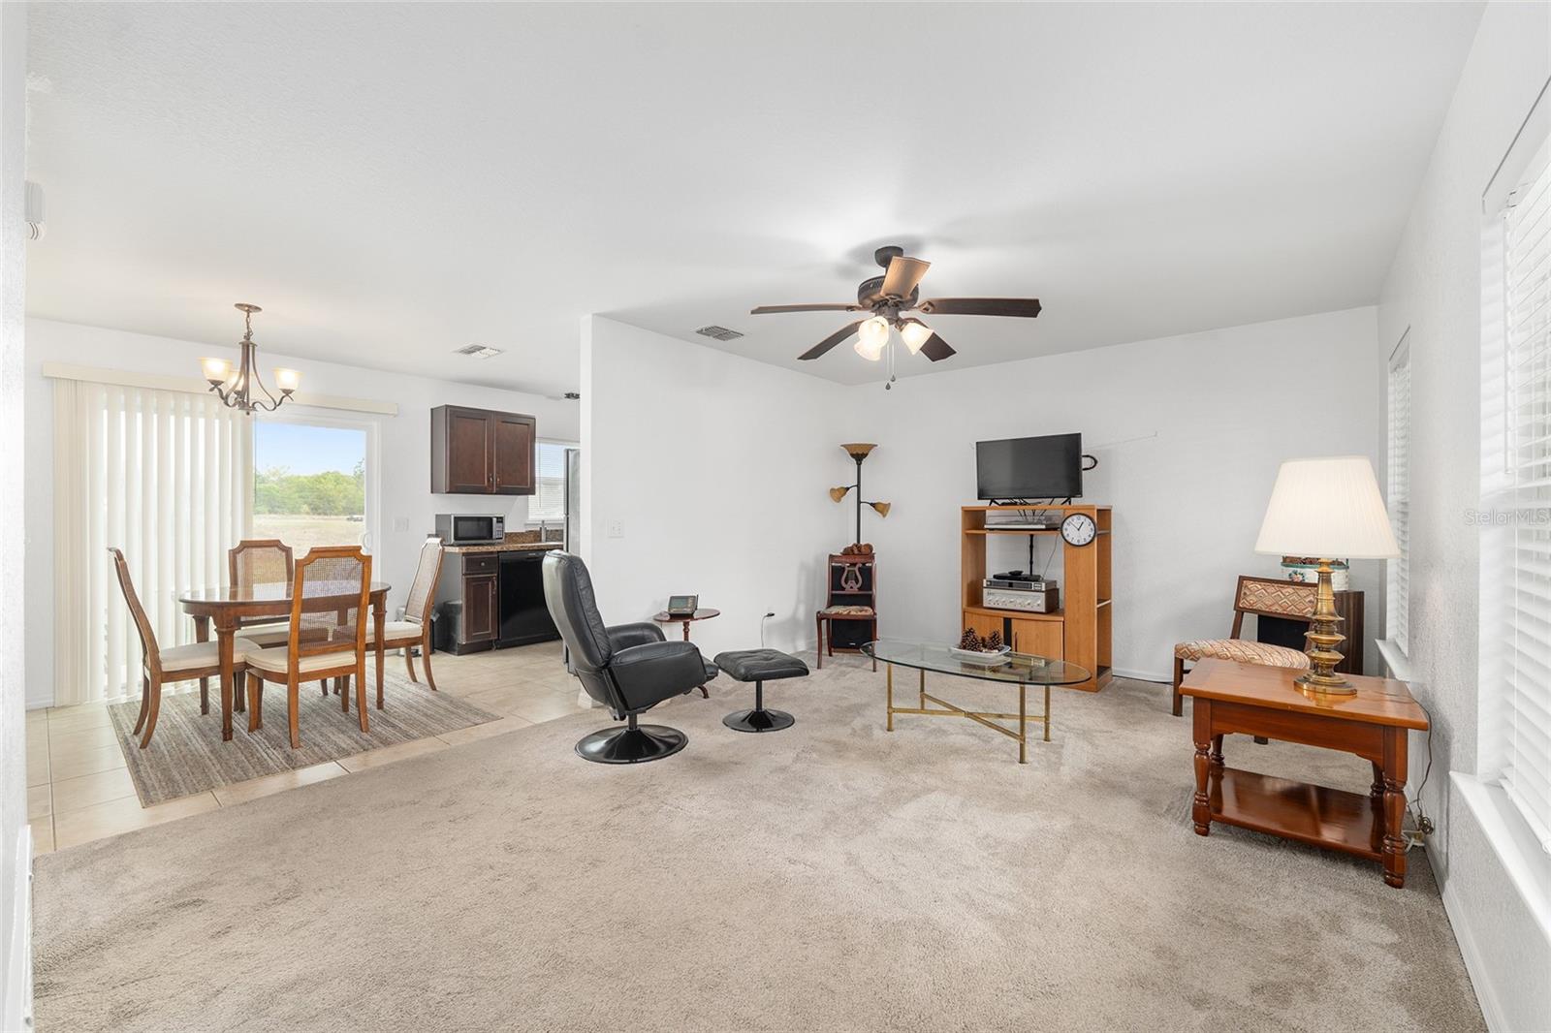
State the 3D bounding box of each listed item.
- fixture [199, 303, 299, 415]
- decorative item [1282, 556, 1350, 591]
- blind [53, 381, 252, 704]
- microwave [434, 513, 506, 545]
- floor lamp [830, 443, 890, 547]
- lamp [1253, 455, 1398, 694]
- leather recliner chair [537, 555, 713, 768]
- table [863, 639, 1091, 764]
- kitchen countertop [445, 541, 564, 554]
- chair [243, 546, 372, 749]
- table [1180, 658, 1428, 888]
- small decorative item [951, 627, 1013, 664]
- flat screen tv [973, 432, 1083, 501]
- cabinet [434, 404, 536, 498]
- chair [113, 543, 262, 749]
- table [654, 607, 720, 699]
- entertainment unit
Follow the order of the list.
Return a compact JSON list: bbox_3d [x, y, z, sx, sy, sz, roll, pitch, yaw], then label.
[{"bbox_3d":[-3.132,-0.925,3.584,0.490,0.635,0.490,0,1,41],"label":"fixture"},{"bbox_3d":[3.200,0.322,3.580,0.170,0.220,0.260,0,0,-18],"label":"decorative item"},{"bbox_3d":[-4.204,0.167,4.131,0.090,2.040,0.960,0,1,41],"label":"blind"},{"bbox_3d":[-2.745,0.126,5.435,0.360,0.265,0.455,0,1,41],"label":"microwave"},{"bbox_3d":[0.759,0.259,5.472,0.540,1.824,0.360,0,0,8],"label":"floor lamp"},{"bbox_3d":[2.055,0.217,2.260,0.395,0.860,0.395,0,0,41],"label":"lamp"},{"bbox_3d":[-0.763,0.677,3.148,0.840,1.030,0.780,0,0,-28],"label":"leather recliner chair"},{"bbox_3d":[1.025,0.974,3.255,1.250,0.415,0.700,0,0,41],"label":"table"},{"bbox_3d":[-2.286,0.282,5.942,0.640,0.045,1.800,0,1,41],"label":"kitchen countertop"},{"bbox_3d":[-2.550,0.678,3.365,0.590,1.035,0.510,0,0,38],"label":"chair"},{"bbox_3d":[1.953,0.914,2.273,0.635,0.550,0.620,0,1,41],"label":"table"},{"bbox_3d":[1.150,0.692,3.365,0.280,0.160,0.200,0,0,41],"label":"small decorative item"},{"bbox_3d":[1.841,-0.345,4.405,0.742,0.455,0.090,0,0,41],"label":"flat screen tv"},{"bbox_3d":[-2.620,-0.556,5.434,0.325,0.755,0.770,0,0,41],"label":"cabinet"},{"bbox_3d":[-3.260,0.684,3.359,0.510,1.030,0.580,0,1,41],"label":"chair"},{"bbox_3d":[-0.591,0.915,4.020,0.380,0.525,0.500,0,0,41],"label":"table"},{"bbox_3d":[1.929,0.552,4.492,0.950,1.255,0.425,0,0,41],"label":"entertainment unit"}]

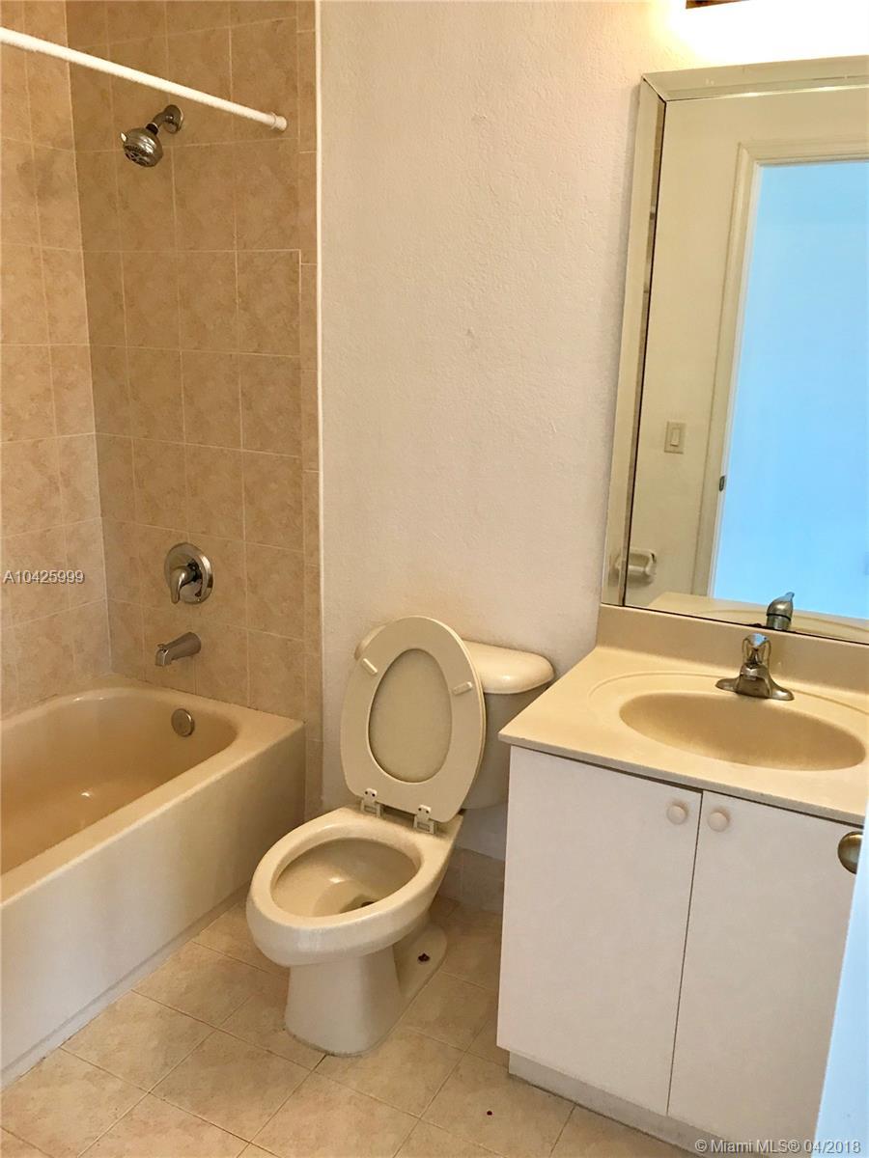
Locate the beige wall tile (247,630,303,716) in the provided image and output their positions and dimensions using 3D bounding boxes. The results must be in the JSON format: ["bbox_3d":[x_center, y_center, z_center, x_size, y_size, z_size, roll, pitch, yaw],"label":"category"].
[{"bbox_3d":[-0.455,0.283,2.711,0.200,0.252,0.010,9,17,26],"label":"beige wall tile"}]

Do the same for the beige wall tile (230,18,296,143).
[{"bbox_3d":[-0.410,-1.207,2.279,0.201,0.257,0.010,9,17,26],"label":"beige wall tile"}]

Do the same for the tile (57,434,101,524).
[{"bbox_3d":[-1.056,-0.294,2.781,0.010,0.255,0.144,9,17,26],"label":"tile"}]

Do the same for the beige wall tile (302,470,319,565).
[{"bbox_3d":[-0.323,-0.157,2.494,0.052,0.255,0.012,10,18,26],"label":"beige wall tile"}]

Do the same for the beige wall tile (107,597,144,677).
[{"bbox_3d":[-0.958,0.185,2.932,0.146,0.240,0.012,10,18,26],"label":"beige wall tile"}]

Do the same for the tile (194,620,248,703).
[{"bbox_3d":[-0.627,0.243,2.767,0.198,0.240,0.012,10,18,26],"label":"tile"}]

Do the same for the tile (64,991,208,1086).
[{"bbox_3d":[-0.649,1.016,2.070,0.248,0.010,0.205,9,17,26],"label":"tile"}]

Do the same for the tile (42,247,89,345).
[{"bbox_3d":[-1.045,-0.794,2.653,0.010,0.258,0.144,9,17,26],"label":"tile"}]

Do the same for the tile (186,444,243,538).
[{"bbox_3d":[-0.617,-0.245,2.648,0.198,0.255,0.010,9,17,26],"label":"tile"}]

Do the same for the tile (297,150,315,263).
[{"bbox_3d":[-0.307,-0.910,2.308,0.049,0.255,0.010,9,17,26],"label":"tile"}]

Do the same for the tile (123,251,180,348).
[{"bbox_3d":[-0.781,-0.772,2.600,0.198,0.255,0.010,9,17,26],"label":"tile"}]

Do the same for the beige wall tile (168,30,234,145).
[{"bbox_3d":[-0.589,-1.241,2.375,0.198,0.255,0.010,9,17,26],"label":"beige wall tile"}]

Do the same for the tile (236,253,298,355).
[{"bbox_3d":[-0.428,-0.716,2.433,0.200,0.258,0.010,9,17,26],"label":"tile"}]

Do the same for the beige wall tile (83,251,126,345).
[{"bbox_3d":[-0.934,-0.795,2.668,0.148,0.257,0.010,9,17,26],"label":"beige wall tile"}]

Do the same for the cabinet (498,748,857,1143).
[{"bbox_3d":[0.570,0.667,1.909,0.695,0.767,0.560,9,17,26],"label":"cabinet"}]

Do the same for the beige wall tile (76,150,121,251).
[{"bbox_3d":[-0.929,-1.047,2.609,0.146,0.255,0.010,9,17,26],"label":"beige wall tile"}]

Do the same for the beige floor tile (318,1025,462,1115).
[{"bbox_3d":[-0.095,1.044,2.024,0.259,0.010,0.205,9,17,26],"label":"beige floor tile"}]

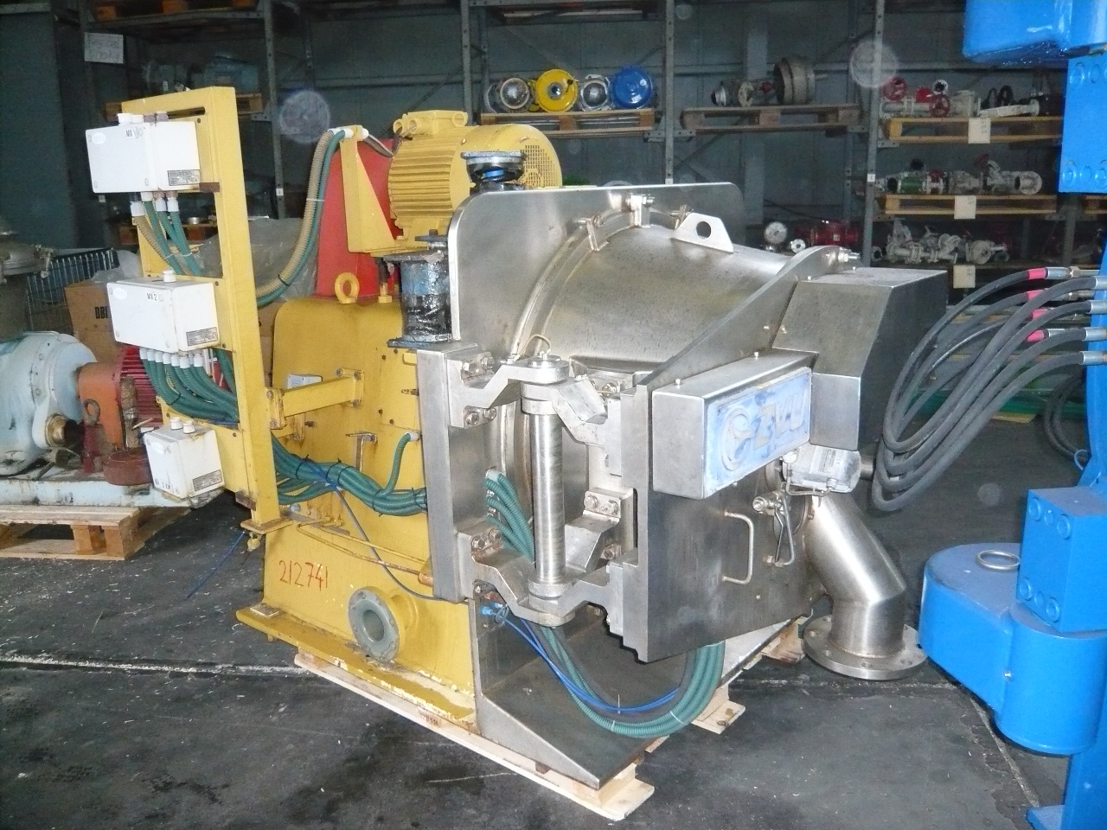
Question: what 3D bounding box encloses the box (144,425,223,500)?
[{"bbox_3d":[-0.923,0.113,2.244,0.152,0.142,0.104,10,18,38],"label":"box"}]

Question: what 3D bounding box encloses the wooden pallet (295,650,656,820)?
[{"bbox_3d":[-0.003,0.669,2.767,1.200,0.144,1.020,10,18,38],"label":"wooden pallet"}]

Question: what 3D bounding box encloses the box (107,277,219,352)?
[{"bbox_3d":[-0.947,-0.245,2.169,0.305,0.146,0.104,10,18,38],"label":"box"}]

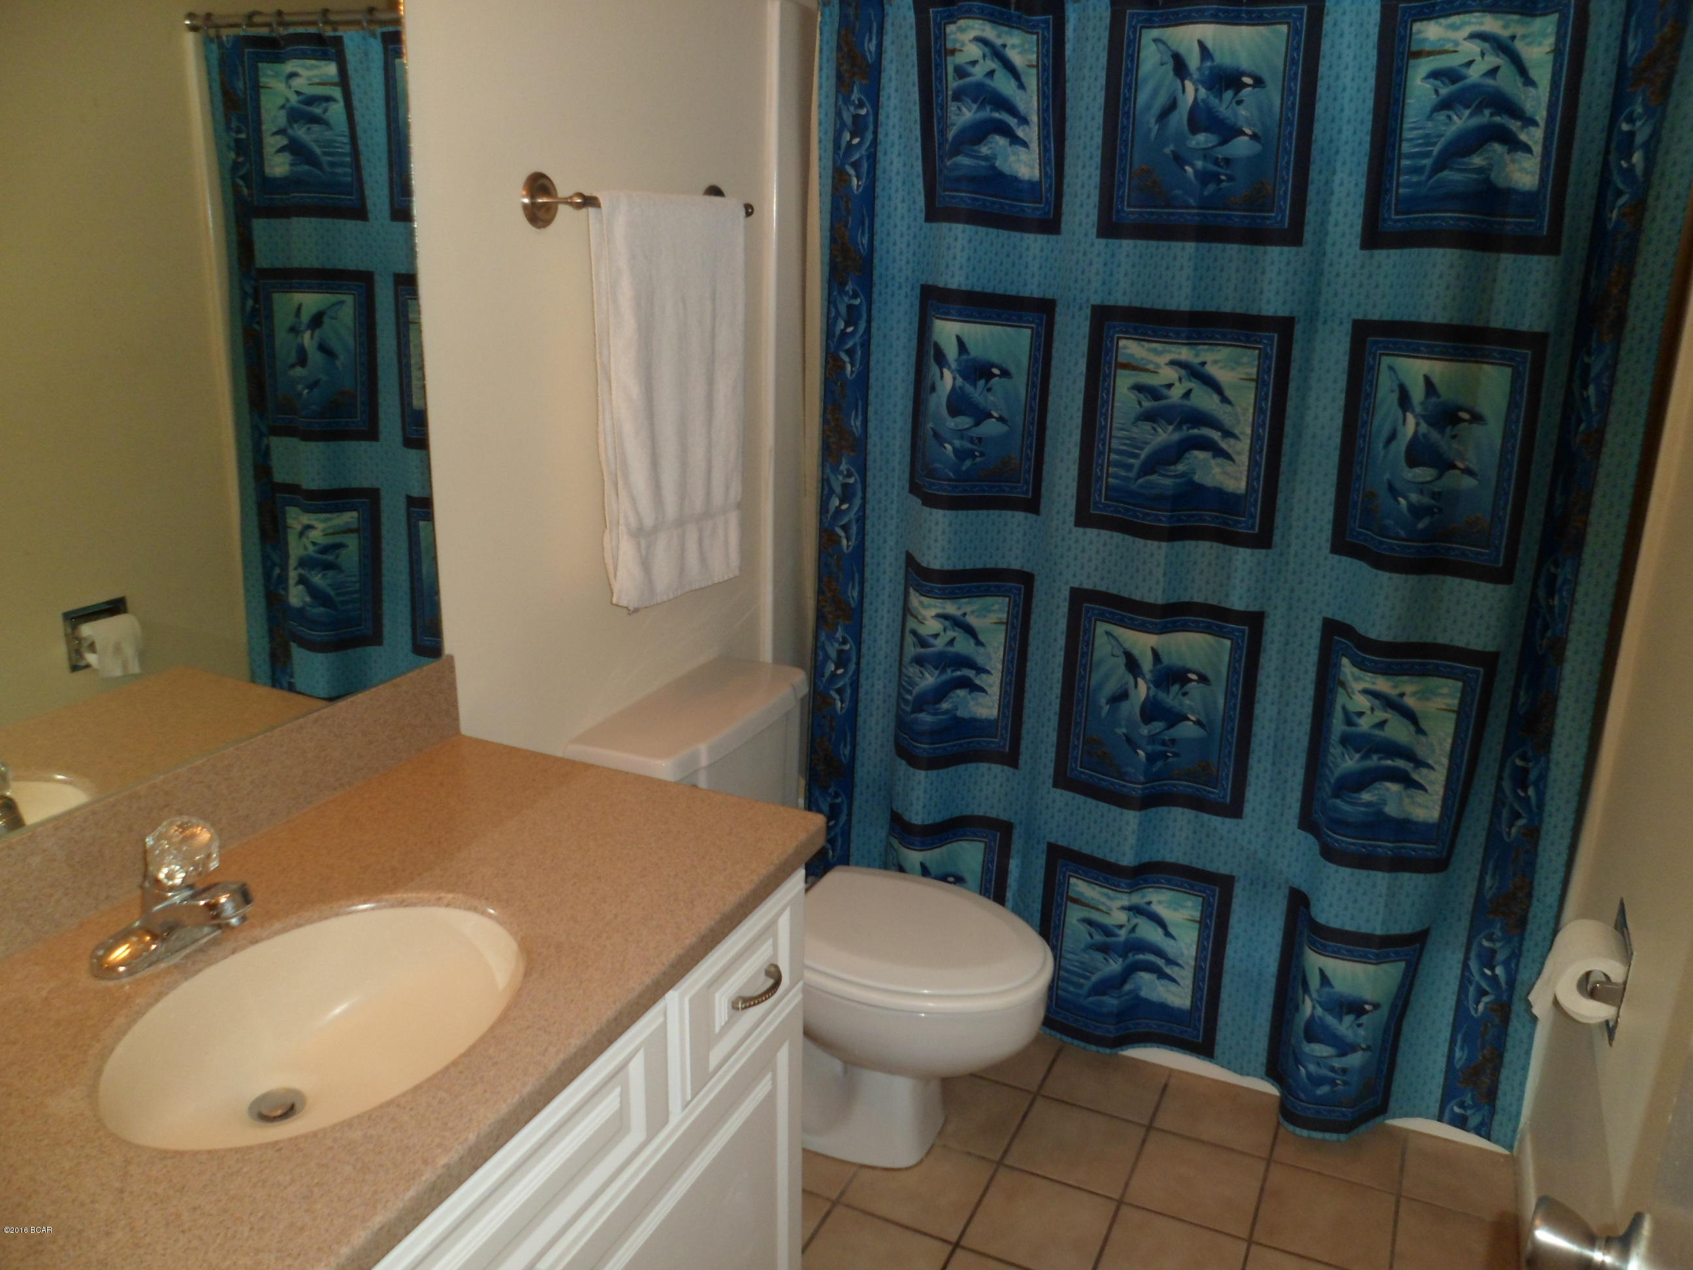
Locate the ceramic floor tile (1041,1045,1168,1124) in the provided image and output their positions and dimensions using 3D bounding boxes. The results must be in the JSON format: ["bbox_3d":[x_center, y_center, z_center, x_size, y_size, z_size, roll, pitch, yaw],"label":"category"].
[{"bbox_3d":[0.485,0.828,2.362,0.203,0.010,0.193,9,19,24],"label":"ceramic floor tile"}]

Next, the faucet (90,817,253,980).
[{"bbox_3d":[-0.596,0.232,1.169,0.145,0.132,0.153,9,19,24],"label":"faucet"}]

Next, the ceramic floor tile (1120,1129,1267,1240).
[{"bbox_3d":[0.583,0.907,2.104,0.203,0.010,0.203,9,19,24],"label":"ceramic floor tile"}]

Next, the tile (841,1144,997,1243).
[{"bbox_3d":[0.121,0.905,2.087,0.203,0.010,0.203,9,19,24],"label":"tile"}]

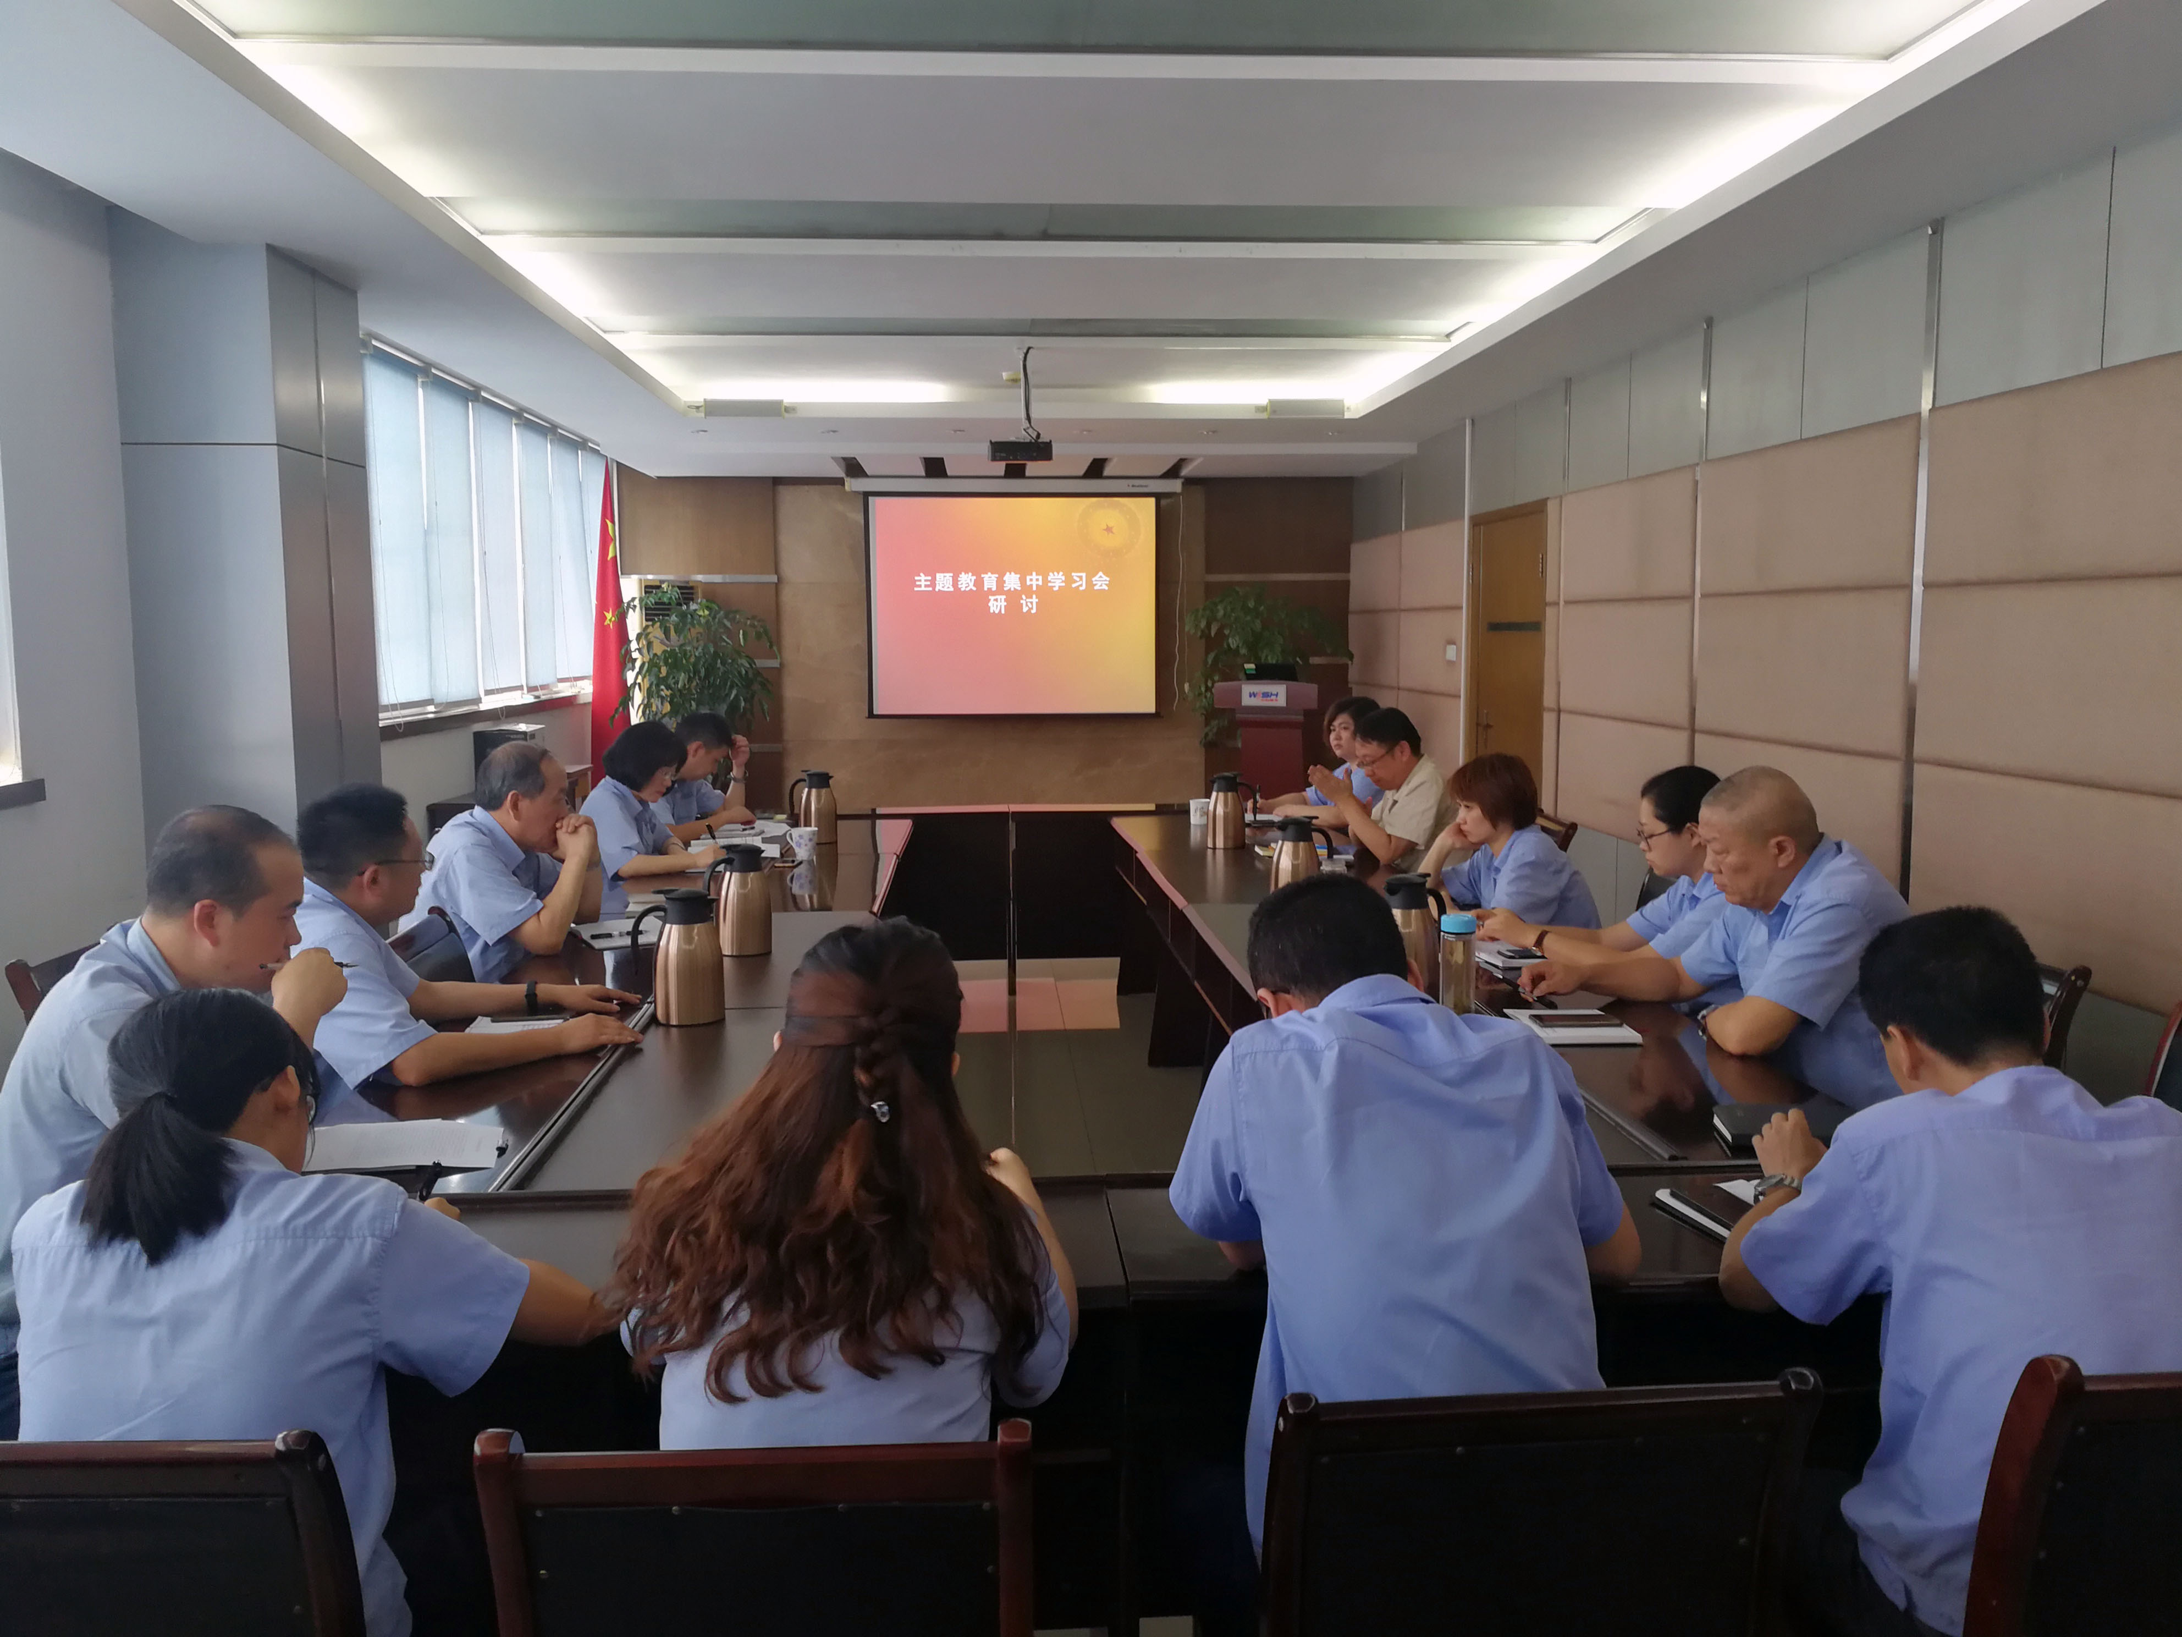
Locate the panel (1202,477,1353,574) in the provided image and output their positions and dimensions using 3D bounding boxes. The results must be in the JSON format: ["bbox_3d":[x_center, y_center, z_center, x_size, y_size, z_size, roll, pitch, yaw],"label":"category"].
[{"bbox_3d":[1.399,-2.176,12.684,1.116,0.706,0.060,-1,6,-4],"label":"panel"}]

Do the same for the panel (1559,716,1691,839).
[{"bbox_3d":[1.818,-0.133,5.839,0.050,0.405,1.190,-1,6,-4],"label":"panel"}]

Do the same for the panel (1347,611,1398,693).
[{"bbox_3d":[2.022,-1.195,12.086,0.050,0.552,1.512,-1,6,-4],"label":"panel"}]

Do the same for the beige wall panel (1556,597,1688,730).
[{"bbox_3d":[1.814,-0.540,5.805,0.050,0.405,1.190,-1,6,-4],"label":"beige wall panel"}]

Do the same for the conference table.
[{"bbox_3d":[-0.143,0.624,4.811,2.595,0.760,5.606,-1,6,-4],"label":"conference table"}]

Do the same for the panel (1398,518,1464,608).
[{"bbox_3d":[2.121,-1.552,10.522,0.050,0.504,1.498,-1,6,-4],"label":"panel"}]

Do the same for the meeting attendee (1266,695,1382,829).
[{"bbox_3d":[1.019,0.105,7.034,0.680,1.255,0.500,-1,6,-4],"label":"meeting attendee"}]

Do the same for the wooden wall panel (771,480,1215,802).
[{"bbox_3d":[-0.564,-0.774,9.929,2.460,2.390,0.070,-1,6,-4],"label":"wooden wall panel"}]

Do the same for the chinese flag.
[{"bbox_3d":[-2.437,-0.838,8.621,0.240,1.909,0.210,-1,6,-4],"label":"chinese flag"}]

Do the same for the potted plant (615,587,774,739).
[{"bbox_3d":[-2.671,-0.643,11.548,1.058,1.808,1.000,-1,6,-4],"label":"potted plant"}]

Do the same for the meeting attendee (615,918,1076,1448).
[{"bbox_3d":[-0.264,0.711,1.851,0.480,1.240,0.750,-1,6,-4],"label":"meeting attendee"}]

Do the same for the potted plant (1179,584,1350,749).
[{"bbox_3d":[1.248,-0.724,12.103,1.183,1.821,1.000,-1,6,-4],"label":"potted plant"}]

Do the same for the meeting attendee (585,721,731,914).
[{"bbox_3d":[-1.434,0.319,5.386,0.590,1.225,0.500,-2,6,-12],"label":"meeting attendee"}]

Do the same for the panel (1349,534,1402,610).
[{"bbox_3d":[2.020,-1.719,12.028,0.050,0.504,1.512,-1,6,-4],"label":"panel"}]

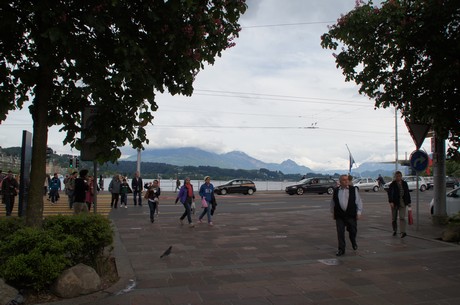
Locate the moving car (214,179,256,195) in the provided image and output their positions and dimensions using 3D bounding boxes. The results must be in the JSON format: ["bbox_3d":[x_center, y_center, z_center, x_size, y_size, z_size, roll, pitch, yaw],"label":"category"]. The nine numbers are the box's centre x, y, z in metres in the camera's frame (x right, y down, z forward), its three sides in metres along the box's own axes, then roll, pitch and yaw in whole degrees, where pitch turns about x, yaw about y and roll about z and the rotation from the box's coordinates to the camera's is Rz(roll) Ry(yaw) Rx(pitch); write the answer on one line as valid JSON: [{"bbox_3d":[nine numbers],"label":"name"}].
[{"bbox_3d":[0.522,3.253,32.100,3.950,1.450,1.700,1,-4,-2],"label":"moving car"}]

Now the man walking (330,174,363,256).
[{"bbox_3d":[2.520,1.358,7.450,0.640,1.730,0.450,-1,-5,20],"label":"man walking"}]

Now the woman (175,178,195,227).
[{"bbox_3d":[-1.513,1.670,11.500,0.530,1.640,0.550,4,-6,-37],"label":"woman"}]

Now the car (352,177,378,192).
[{"bbox_3d":[13.338,3.304,34.800,3.800,1.440,1.660,2,-5,-18],"label":"car"}]

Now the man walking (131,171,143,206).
[{"bbox_3d":[-4.845,1.902,18.000,0.530,1.770,0.380,1,-4,-7],"label":"man walking"}]

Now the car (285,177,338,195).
[{"bbox_3d":[6.959,2.893,29.300,4.500,1.440,1.800,2,-5,-15],"label":"car"}]

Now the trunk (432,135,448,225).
[{"bbox_3d":[7.457,0.850,12.200,0.500,3.500,0.500,1,-4,0],"label":"trunk"}]

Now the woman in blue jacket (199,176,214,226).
[{"bbox_3d":[-0.775,1.644,11.600,0.500,1.650,0.500,4,-6,-37],"label":"woman in blue jacket"}]

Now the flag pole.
[{"bbox_3d":[17.538,1.016,50.000,1.000,4.600,0.600,1,-4,0],"label":"flag pole"}]

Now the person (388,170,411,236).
[{"bbox_3d":[4.487,1.382,9.150,0.600,1.760,0.420,-1,-5,18],"label":"person"}]

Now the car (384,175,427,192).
[{"bbox_3d":[16.947,3.075,33.200,4.250,1.470,1.750,2,-5,-20],"label":"car"}]

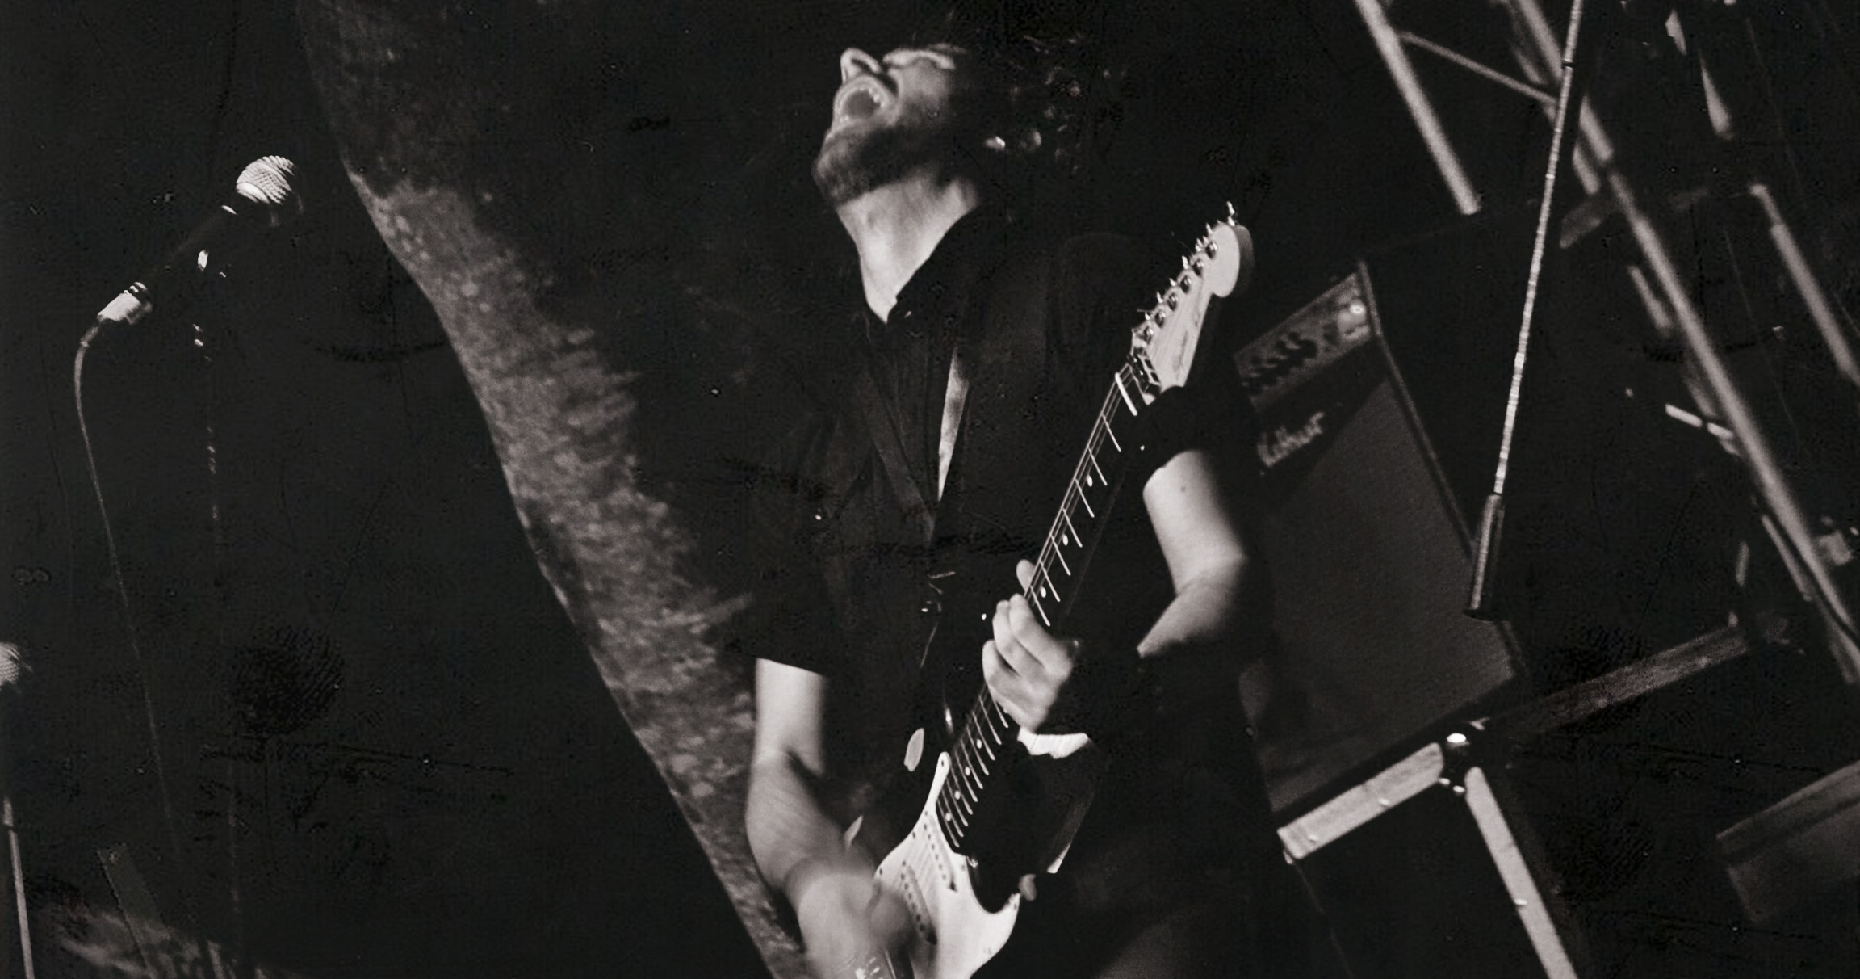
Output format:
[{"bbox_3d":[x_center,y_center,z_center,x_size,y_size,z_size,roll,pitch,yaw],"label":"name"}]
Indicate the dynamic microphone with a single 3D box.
[{"bbox_3d":[-0.525,-0.176,3.483,0.195,0.051,0.051,-45,6,-36],"label":"dynamic microphone"}]

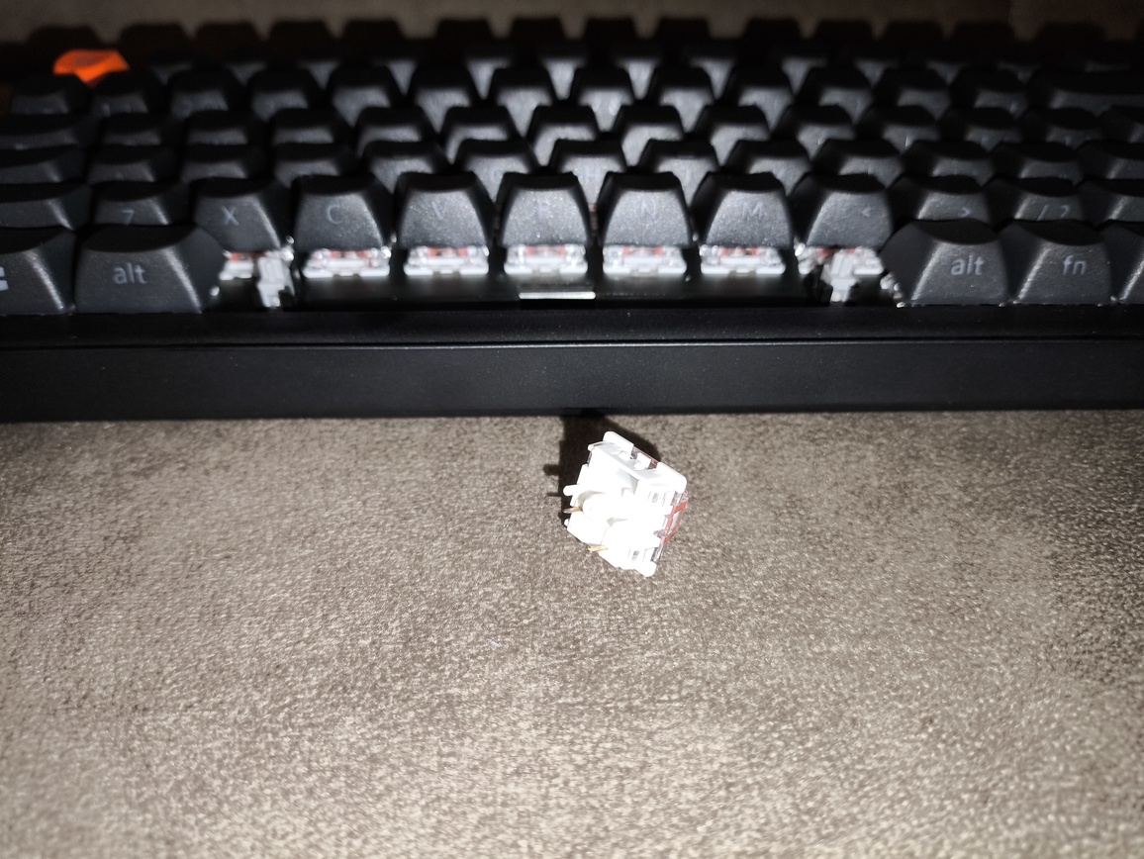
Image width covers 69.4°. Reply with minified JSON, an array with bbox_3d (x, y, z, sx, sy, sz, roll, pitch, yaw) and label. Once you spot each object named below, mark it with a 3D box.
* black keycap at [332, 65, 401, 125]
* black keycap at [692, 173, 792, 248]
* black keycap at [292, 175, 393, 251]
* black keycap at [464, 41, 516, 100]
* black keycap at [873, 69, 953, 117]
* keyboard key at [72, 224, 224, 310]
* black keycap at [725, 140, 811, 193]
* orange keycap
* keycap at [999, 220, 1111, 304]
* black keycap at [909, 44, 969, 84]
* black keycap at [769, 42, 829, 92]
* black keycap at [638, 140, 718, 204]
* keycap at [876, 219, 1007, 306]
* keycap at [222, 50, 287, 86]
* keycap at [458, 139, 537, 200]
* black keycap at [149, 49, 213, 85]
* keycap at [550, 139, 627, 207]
[{"bbox_3d":[-0.049,-0.080,0.200,0.018,0.011,0.018,-1,40,-1],"label":"black keycap"},{"bbox_3d":[0.033,-0.043,0.157,0.018,0.009,0.018,-1,41,-1],"label":"black keycap"},{"bbox_3d":[-0.043,-0.042,0.155,0.018,0.009,0.018,-1,41,-2],"label":"black keycap"},{"bbox_3d":[-0.021,-0.096,0.216,0.018,0.010,0.018,-1,41,-1],"label":"black keycap"},{"bbox_3d":[0.082,-0.081,0.201,0.018,0.010,0.018,-1,41,-1],"label":"black keycap"},{"bbox_3d":[-0.072,-0.029,0.141,0.023,0.009,0.018,-1,41,-1],"label":"keyboard key"},{"bbox_3d":[0.042,-0.056,0.174,0.018,0.009,0.018,-1,40,-1],"label":"black keycap"},{"bbox_3d":[-0.124,-0.093,0.219,0.018,0.011,0.018,-1,40,-1],"label":"orange keycap"},{"bbox_3d":[0.084,-0.031,0.144,0.018,0.009,0.018,-1,41,-1],"label":"keycap"},{"bbox_3d":[0.097,-0.096,0.222,0.018,0.011,0.018,-1,40,-1],"label":"black keycap"},{"bbox_3d":[0.059,-0.096,0.218,0.018,0.010,0.018,-1,41,-1],"label":"black keycap"},{"bbox_3d":[0.023,-0.055,0.172,0.018,0.009,0.018,-1,41,-2],"label":"black keycap"},{"bbox_3d":[0.066,-0.031,0.144,0.018,0.009,0.018,-1,41,-2],"label":"keycap"},{"bbox_3d":[-0.083,-0.095,0.218,0.018,0.011,0.018,-1,40,-1],"label":"keycap"},{"bbox_3d":[-0.015,-0.054,0.171,0.018,0.009,0.018,-1,41,-2],"label":"keycap"},{"bbox_3d":[-0.102,-0.092,0.213,0.018,0.011,0.018,-1,40,-1],"label":"black keycap"},{"bbox_3d":[0.004,-0.055,0.170,0.018,0.009,0.018,-1,40,-1],"label":"keycap"}]

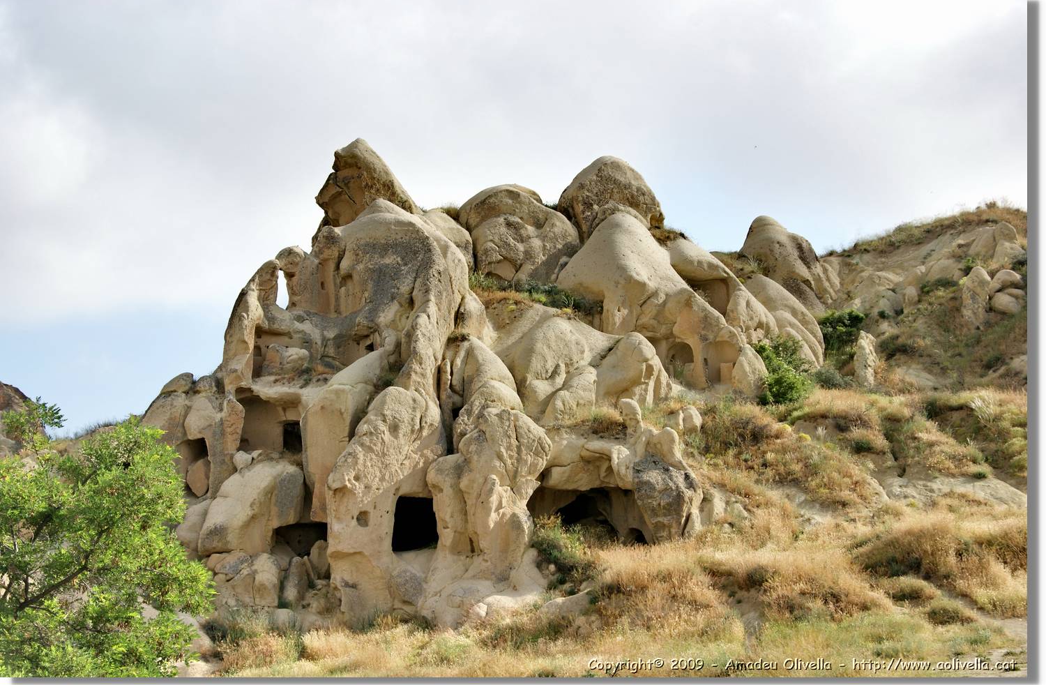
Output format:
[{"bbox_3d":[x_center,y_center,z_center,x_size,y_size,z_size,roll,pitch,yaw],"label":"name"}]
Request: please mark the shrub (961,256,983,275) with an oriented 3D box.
[{"bbox_3d":[22.668,-3.900,88.000,1.155,0.949,0.924,0,-6,0],"label":"shrub"}]

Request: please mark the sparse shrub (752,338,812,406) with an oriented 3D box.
[{"bbox_3d":[9.839,1.083,66.000,2.259,2.600,2.000,0,-6,0],"label":"sparse shrub"}]

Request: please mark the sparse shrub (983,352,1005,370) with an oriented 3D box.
[{"bbox_3d":[21.061,0.823,78.000,0.987,0.768,0.790,0,-6,0],"label":"sparse shrub"}]

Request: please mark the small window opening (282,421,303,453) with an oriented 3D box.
[{"bbox_3d":[-7.932,3.250,60.000,0.703,1.097,0.300,0,-6,-5],"label":"small window opening"}]

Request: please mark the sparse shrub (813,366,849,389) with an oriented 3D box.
[{"bbox_3d":[12.194,1.391,69.000,1.456,0.906,1.164,0,-6,0],"label":"sparse shrub"}]

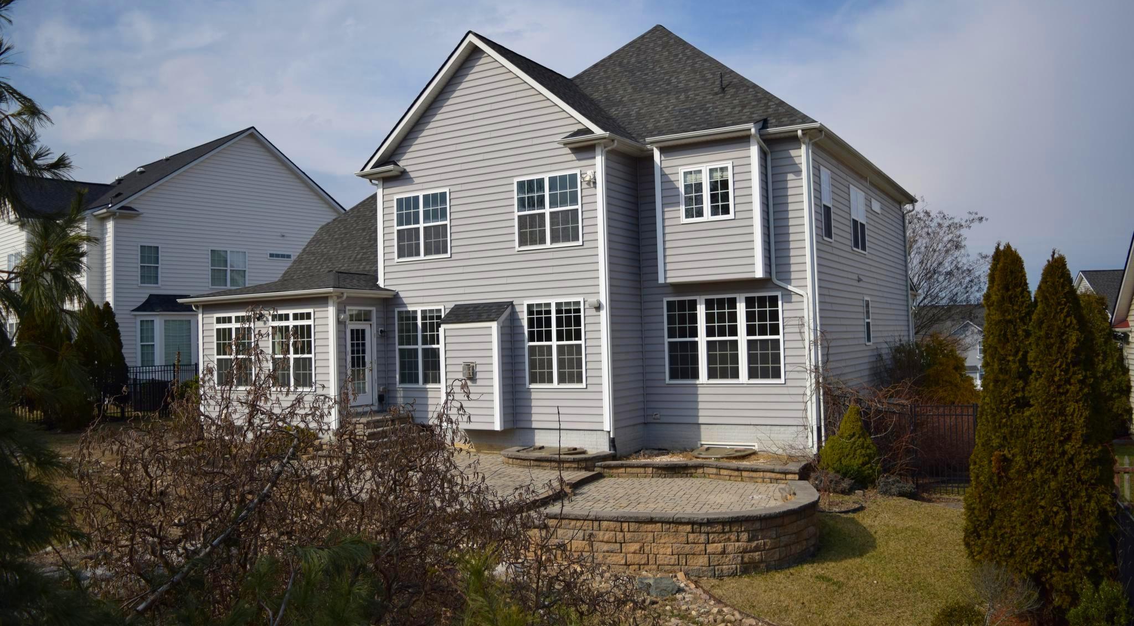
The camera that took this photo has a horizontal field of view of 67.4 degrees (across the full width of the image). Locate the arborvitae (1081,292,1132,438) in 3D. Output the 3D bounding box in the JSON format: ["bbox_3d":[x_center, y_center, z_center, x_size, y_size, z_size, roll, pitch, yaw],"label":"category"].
[{"bbox_3d":[13.832,1.387,22.000,1.450,3.829,1.450,-3,-2,32],"label":"arborvitae"}]

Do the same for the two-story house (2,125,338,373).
[{"bbox_3d":[-18.686,-1.985,40.574,13.500,11.700,14.000,-3,-3,41],"label":"two-story house"}]

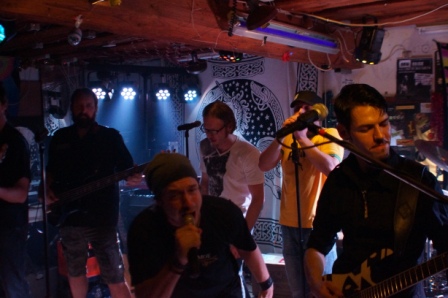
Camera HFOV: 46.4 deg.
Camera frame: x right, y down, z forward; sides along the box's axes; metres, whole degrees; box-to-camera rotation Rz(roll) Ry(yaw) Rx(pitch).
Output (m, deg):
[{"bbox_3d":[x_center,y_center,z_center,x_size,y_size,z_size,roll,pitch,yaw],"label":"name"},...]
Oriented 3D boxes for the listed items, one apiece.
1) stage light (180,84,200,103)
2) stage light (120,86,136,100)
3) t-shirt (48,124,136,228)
[{"bbox_3d":[-0.334,-0.553,5.200,0.170,0.165,0.130,-2,29,-19],"label":"stage light"},{"bbox_3d":[-0.923,-0.537,5.050,0.155,0.150,0.125,0,30,4],"label":"stage light"},{"bbox_3d":[-0.882,0.168,3.450,0.540,0.660,0.310,-1,3,-9],"label":"t-shirt"}]

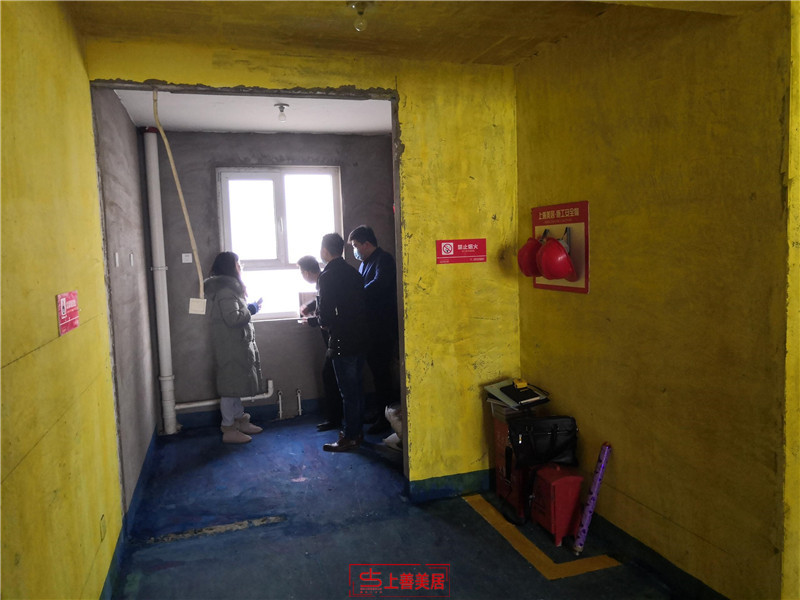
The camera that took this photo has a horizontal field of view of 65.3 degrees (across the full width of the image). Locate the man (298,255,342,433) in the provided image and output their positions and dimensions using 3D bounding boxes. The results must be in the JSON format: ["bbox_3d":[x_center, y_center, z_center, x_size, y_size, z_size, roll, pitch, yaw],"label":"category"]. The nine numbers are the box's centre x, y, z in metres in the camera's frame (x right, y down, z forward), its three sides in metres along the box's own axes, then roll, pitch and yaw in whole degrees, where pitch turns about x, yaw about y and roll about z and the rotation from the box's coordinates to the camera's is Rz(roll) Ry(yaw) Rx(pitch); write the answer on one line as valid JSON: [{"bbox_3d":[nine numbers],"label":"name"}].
[{"bbox_3d":[-0.691,0.392,5.721,0.500,1.600,0.480,-2,5,3],"label":"man"}]

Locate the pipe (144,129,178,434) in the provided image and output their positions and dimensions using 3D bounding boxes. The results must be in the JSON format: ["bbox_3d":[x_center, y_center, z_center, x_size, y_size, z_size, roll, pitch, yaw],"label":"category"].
[{"bbox_3d":[-2.099,-0.146,5.497,0.125,2.678,0.125,-3,4,-16],"label":"pipe"}]

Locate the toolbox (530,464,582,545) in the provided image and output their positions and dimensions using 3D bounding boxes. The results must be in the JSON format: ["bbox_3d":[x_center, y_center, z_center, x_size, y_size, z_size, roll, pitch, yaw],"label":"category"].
[{"bbox_3d":[0.886,1.127,3.512,0.200,0.390,0.270,-3,5,-17],"label":"toolbox"}]

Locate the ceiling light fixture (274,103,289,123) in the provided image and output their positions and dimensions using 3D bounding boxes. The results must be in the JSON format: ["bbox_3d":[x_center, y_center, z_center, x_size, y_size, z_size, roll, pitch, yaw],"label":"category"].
[{"bbox_3d":[-0.893,-1.419,4.731,0.108,0.135,0.108,-3,4,-16],"label":"ceiling light fixture"}]

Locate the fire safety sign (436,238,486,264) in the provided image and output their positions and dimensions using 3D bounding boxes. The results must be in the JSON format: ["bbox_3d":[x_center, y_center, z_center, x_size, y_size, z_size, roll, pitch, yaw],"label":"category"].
[{"bbox_3d":[0.401,-0.311,4.004,0.345,0.152,0.012,-3,5,-17],"label":"fire safety sign"}]

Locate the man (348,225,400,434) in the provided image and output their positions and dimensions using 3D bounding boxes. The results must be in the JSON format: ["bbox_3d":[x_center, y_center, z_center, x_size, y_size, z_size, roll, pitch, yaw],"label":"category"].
[{"bbox_3d":[-0.226,0.245,5.496,0.440,1.770,0.520,-3,4,-15],"label":"man"}]

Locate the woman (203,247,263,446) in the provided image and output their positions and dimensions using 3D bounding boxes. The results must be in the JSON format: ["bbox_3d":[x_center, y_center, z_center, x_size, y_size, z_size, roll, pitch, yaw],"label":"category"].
[{"bbox_3d":[-1.384,0.387,5.284,0.460,1.600,0.500,-2,4,-1],"label":"woman"}]

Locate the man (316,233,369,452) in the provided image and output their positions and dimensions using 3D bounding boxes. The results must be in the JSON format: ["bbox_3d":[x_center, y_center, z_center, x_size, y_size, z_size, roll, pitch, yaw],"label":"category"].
[{"bbox_3d":[-0.481,0.336,5.215,0.390,1.780,0.500,0,5,25],"label":"man"}]

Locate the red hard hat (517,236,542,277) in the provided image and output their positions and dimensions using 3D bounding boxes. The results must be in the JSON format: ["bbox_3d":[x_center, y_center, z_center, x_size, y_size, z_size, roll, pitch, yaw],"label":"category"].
[{"bbox_3d":[0.775,-0.216,3.711,0.150,0.275,0.220,-31,12,-13],"label":"red hard hat"}]

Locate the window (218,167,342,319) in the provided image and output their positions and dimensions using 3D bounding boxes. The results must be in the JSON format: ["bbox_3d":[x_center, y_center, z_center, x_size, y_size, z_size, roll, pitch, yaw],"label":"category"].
[{"bbox_3d":[-1.086,-0.519,5.890,1.143,1.421,0.120,-3,4,-16],"label":"window"}]

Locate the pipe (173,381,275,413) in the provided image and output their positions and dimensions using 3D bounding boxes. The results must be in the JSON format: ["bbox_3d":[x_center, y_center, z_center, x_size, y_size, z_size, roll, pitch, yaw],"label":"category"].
[{"bbox_3d":[-1.611,0.878,5.700,0.871,0.176,0.070,-3,4,-16],"label":"pipe"}]

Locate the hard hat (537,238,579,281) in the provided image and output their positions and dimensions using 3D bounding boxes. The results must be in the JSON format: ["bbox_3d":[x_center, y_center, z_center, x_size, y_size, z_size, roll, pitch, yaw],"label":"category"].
[{"bbox_3d":[0.846,-0.189,3.483,0.150,0.275,0.220,-34,13,-12],"label":"hard hat"}]

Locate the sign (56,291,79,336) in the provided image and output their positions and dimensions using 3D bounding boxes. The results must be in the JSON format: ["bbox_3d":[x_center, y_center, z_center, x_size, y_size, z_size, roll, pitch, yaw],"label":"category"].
[{"bbox_3d":[-1.308,0.048,2.478,0.012,0.152,0.345,-3,5,-17],"label":"sign"}]

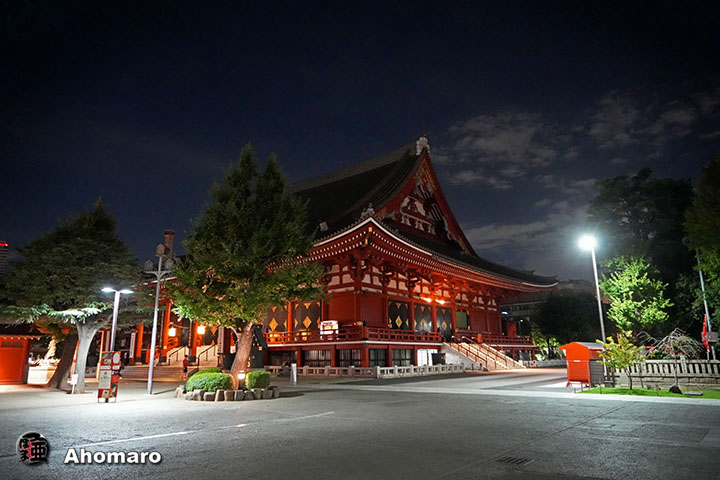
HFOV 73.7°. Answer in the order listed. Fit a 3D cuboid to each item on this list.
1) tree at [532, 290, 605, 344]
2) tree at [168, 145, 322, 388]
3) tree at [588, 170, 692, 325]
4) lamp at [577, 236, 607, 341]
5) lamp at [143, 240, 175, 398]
[{"bbox_3d":[25.324,10.693,58.083,8.800,9.100,7.800,-6,-14,23],"label":"tree"},{"bbox_3d":[-4.918,0.940,20.843,6.600,10.800,6.300,3,-14,-13],"label":"tree"},{"bbox_3d":[21.305,2.079,35.459,8.800,15.500,8.200,-8,-15,30],"label":"tree"},{"bbox_3d":[12.608,3.713,25.317,0.800,7.700,0.800,11,-17,-40],"label":"lamp"},{"bbox_3d":[-9.063,3.356,21.200,1.350,6.600,0.950,2,-13,-8],"label":"lamp"}]

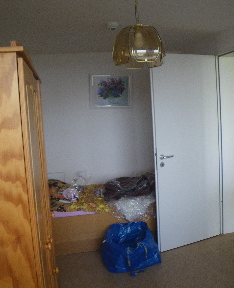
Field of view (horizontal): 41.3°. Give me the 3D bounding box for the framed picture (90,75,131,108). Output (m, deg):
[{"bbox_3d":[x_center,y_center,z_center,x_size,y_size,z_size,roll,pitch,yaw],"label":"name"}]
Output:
[{"bbox_3d":[-0.084,-0.714,4.224,0.570,0.455,0.025,-2,5,-11],"label":"framed picture"}]

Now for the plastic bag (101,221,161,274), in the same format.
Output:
[{"bbox_3d":[0.130,1.039,3.236,0.560,0.340,0.420,-5,6,-11],"label":"plastic bag"}]

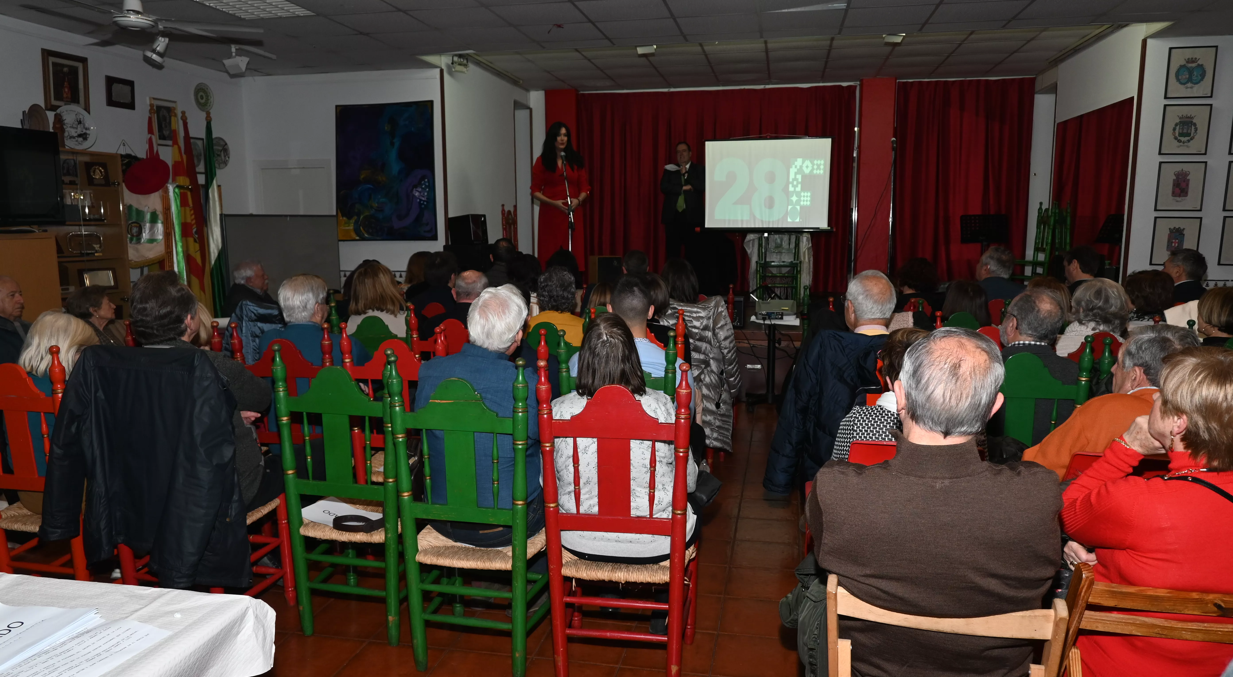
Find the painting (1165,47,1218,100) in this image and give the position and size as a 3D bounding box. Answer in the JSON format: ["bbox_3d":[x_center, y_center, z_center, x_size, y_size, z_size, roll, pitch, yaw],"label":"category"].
[{"bbox_3d":[4.664,-2.157,6.672,0.350,0.400,0.025,1,9,11],"label":"painting"}]

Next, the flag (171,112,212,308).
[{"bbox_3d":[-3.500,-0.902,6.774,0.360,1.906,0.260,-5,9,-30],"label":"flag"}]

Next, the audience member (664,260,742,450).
[{"bbox_3d":[0.559,0.099,5.449,0.470,1.259,0.760,1,8,12],"label":"audience member"}]

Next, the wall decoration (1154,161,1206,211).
[{"bbox_3d":[4.606,-1.239,6.706,0.345,0.392,0.020,1,8,11],"label":"wall decoration"}]

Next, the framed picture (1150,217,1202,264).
[{"bbox_3d":[4.682,-0.811,6.872,0.350,0.398,0.025,1,9,11],"label":"framed picture"}]

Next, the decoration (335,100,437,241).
[{"bbox_3d":[-2.278,-1.639,8.132,1.045,1.335,0.040,1,9,11],"label":"decoration"}]

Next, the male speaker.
[{"bbox_3d":[0.701,-1.142,8.454,0.560,1.730,0.360,2,8,16],"label":"male speaker"}]

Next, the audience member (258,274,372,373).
[{"bbox_3d":[-1.401,0.342,3.989,0.540,1.290,0.800,3,8,19],"label":"audience member"}]

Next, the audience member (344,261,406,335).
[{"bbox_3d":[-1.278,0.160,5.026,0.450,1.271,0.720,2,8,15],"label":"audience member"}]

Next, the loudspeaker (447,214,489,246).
[{"bbox_3d":[-1.394,-1.022,7.751,0.270,0.290,0.230,-2,6,30],"label":"loudspeaker"}]

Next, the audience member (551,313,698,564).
[{"bbox_3d":[0.063,0.488,2.891,0.470,1.203,0.680,1,8,8],"label":"audience member"}]

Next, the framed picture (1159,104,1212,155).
[{"bbox_3d":[4.666,-1.710,6.739,0.350,0.400,0.025,1,9,11],"label":"framed picture"}]

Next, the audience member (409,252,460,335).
[{"bbox_3d":[-1.067,0.088,5.245,0.500,1.290,0.800,2,9,16],"label":"audience member"}]

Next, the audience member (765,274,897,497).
[{"bbox_3d":[1.009,0.374,3.522,0.560,1.340,0.800,0,8,3],"label":"audience member"}]

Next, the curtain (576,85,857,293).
[{"bbox_3d":[1.242,-1.894,10.630,3.550,2.570,0.140,1,9,11],"label":"curtain"}]

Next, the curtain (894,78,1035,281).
[{"bbox_3d":[4.196,-1.823,10.053,1.570,2.570,0.140,1,9,11],"label":"curtain"}]

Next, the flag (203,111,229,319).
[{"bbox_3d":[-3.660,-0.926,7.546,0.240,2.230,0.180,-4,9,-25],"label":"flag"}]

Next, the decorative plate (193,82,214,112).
[{"bbox_3d":[-3.881,-2.275,7.760,0.030,0.265,0.265,1,8,11],"label":"decorative plate"}]

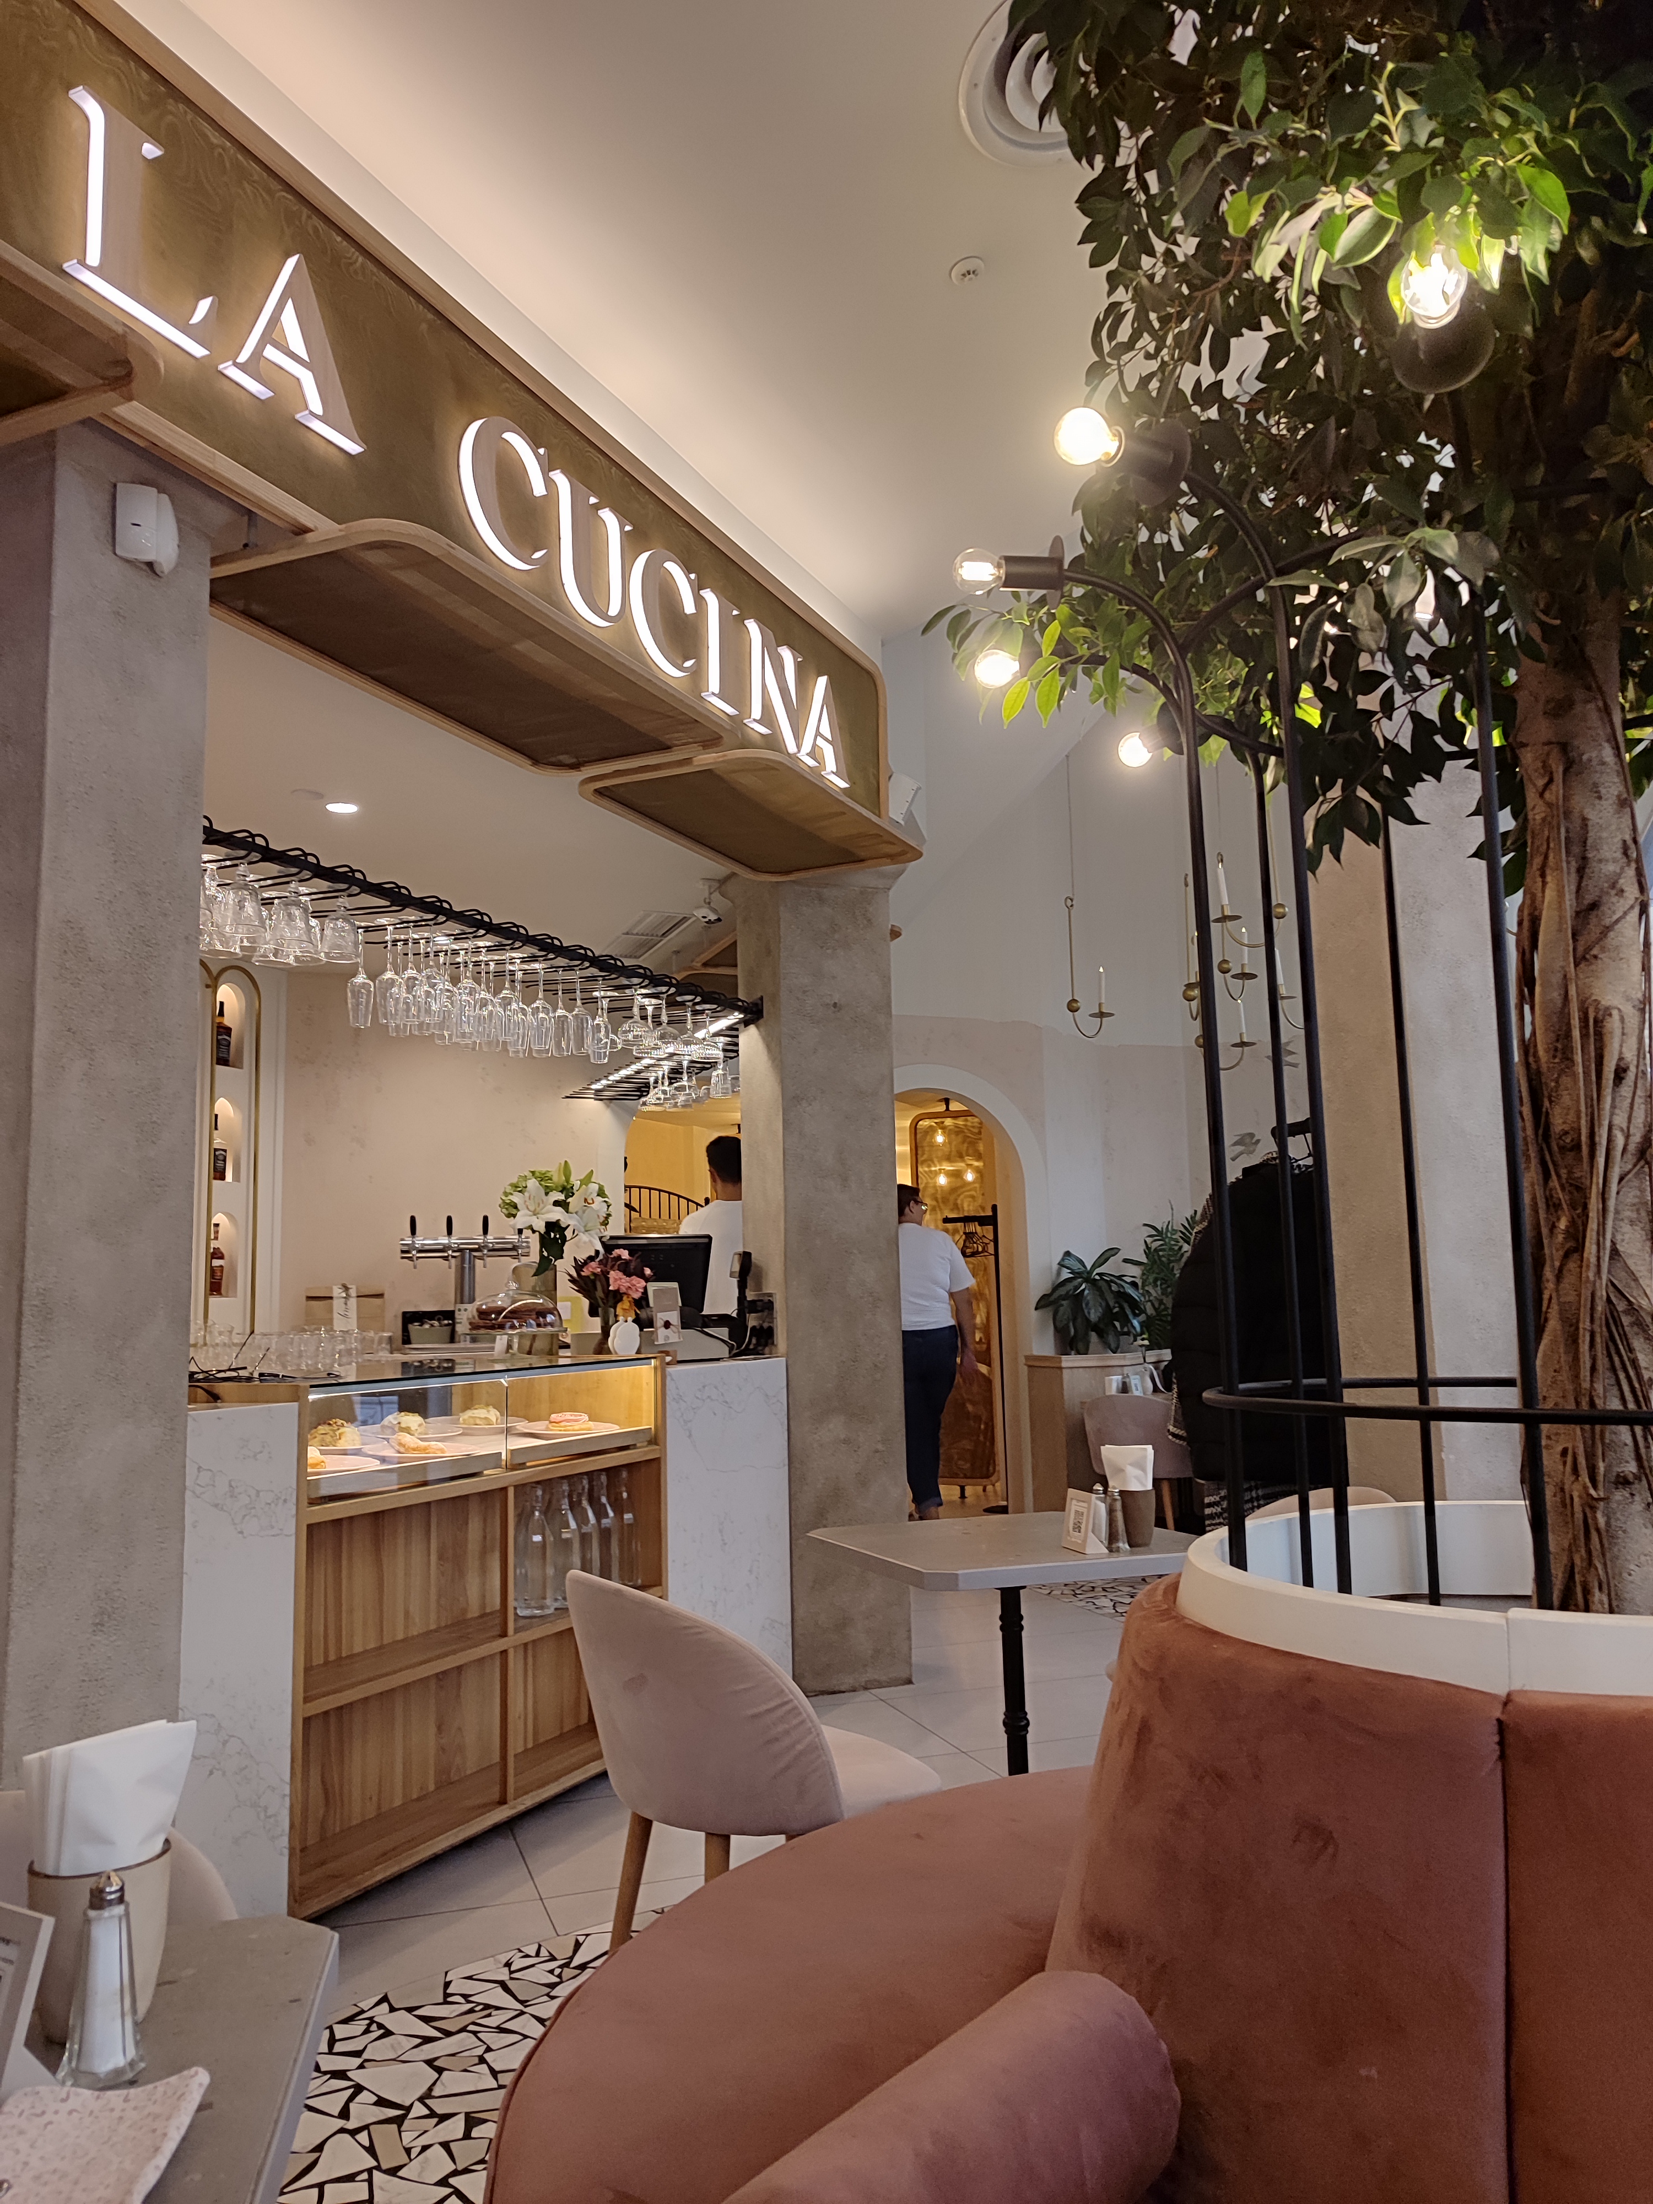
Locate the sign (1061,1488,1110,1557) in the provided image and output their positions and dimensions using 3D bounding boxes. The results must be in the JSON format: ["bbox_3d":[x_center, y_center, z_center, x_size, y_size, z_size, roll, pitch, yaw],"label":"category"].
[{"bbox_3d":[0.444,0.708,2.689,0.050,0.100,0.080,1,-7,-18],"label":"sign"}]

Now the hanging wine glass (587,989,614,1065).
[{"bbox_3d":[-0.672,-0.216,4.726,0.070,0.216,0.070,0,-7,-8],"label":"hanging wine glass"}]

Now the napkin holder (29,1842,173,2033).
[{"bbox_3d":[-0.451,0.518,0.985,0.081,0.099,0.081,2,-8,-24],"label":"napkin holder"}]

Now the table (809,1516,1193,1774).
[{"bbox_3d":[0.337,1.149,2.772,0.610,0.750,0.590,1,-7,-18],"label":"table"}]

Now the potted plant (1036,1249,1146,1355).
[{"bbox_3d":[1.260,0.952,7.588,0.520,0.510,0.480,-2,-7,9],"label":"potted plant"}]

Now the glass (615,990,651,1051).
[{"bbox_3d":[-0.572,-0.240,4.720,0.094,0.182,0.094,-1,-7,0],"label":"glass"}]

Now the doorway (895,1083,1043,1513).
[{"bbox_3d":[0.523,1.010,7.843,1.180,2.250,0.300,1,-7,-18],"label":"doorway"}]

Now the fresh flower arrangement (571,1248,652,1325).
[{"bbox_3d":[-0.639,0.547,4.728,0.235,0.225,0.220,0,-7,-8],"label":"fresh flower arrangement"}]

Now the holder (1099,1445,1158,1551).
[{"bbox_3d":[0.526,0.681,2.752,0.090,0.168,0.085,-3,-7,10],"label":"holder"}]

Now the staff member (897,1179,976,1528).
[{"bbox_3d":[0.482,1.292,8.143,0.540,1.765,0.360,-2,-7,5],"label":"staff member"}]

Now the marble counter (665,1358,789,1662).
[{"bbox_3d":[-0.511,1.270,4.613,0.550,1.008,0.717,-5,-8,25],"label":"marble counter"}]

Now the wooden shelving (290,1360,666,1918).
[{"bbox_3d":[-0.966,1.170,3.879,0.480,1.020,1.400,-4,-8,25],"label":"wooden shelving"}]

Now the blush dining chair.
[{"bbox_3d":[-0.116,1.100,2.423,0.550,0.780,0.500,3,-8,-30],"label":"blush dining chair"}]

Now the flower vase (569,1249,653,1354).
[{"bbox_3d":[-0.639,0.606,4.728,0.235,0.340,0.220,0,-7,-8],"label":"flower vase"}]

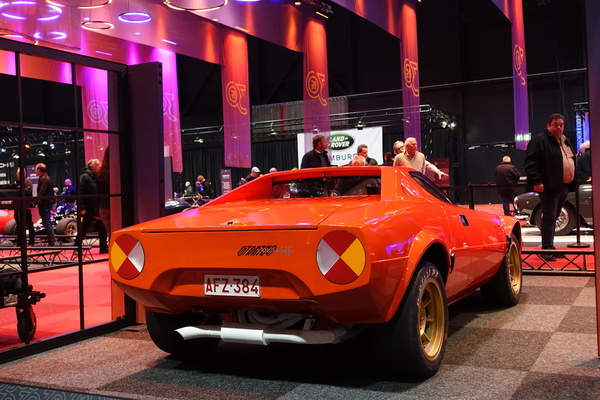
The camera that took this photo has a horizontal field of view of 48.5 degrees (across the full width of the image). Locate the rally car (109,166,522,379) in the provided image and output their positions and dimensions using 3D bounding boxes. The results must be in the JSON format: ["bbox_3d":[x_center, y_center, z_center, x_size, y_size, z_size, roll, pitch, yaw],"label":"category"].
[{"bbox_3d":[0.497,0.349,4.931,1.790,1.120,3.710,-2,1,29],"label":"rally car"}]

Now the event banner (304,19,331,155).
[{"bbox_3d":[0.563,-3.901,23.470,0.040,5.208,1.800,-2,1,29],"label":"event banner"}]

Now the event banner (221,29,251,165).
[{"bbox_3d":[-2.369,-3.817,25.068,0.040,5.208,1.800,-2,1,29],"label":"event banner"}]

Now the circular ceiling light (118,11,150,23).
[{"bbox_3d":[-4.439,-4.904,17.913,0.860,0.060,0.860,-3,1,0],"label":"circular ceiling light"}]

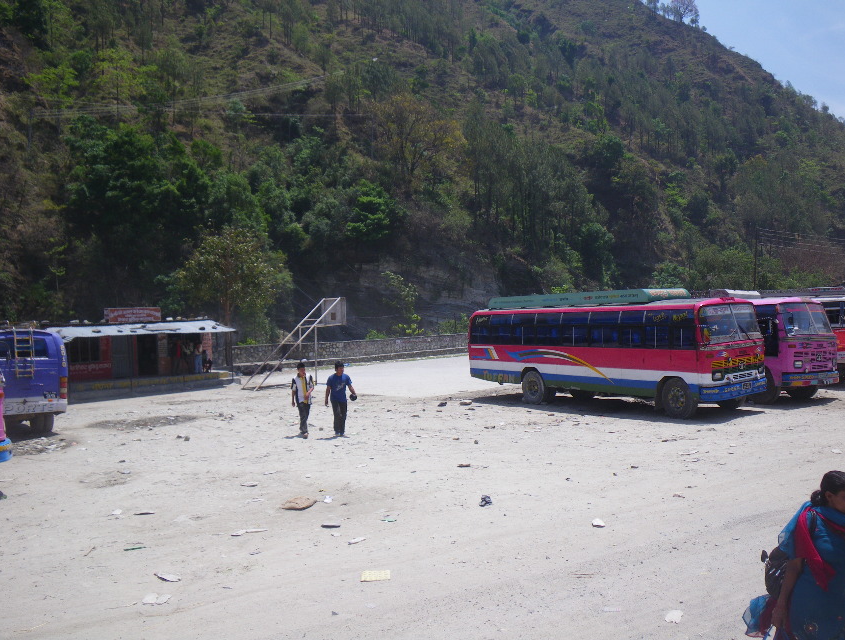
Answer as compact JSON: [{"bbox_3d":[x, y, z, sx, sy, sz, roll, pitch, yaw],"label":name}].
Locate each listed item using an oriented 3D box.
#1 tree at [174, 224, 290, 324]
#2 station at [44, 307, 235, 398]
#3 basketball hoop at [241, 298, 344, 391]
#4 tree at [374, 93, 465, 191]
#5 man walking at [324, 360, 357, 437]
[{"bbox_3d":[-10.681,-1.328,39.000,6.300,7.700,6.000,-1,0,0],"label":"tree"},{"bbox_3d":[-12.200,1.180,29.200,3.800,3.300,8.000,-1,0,44],"label":"station"},{"bbox_3d":[-5.500,0.920,29.600,1.650,3.850,4.500,-1,0,43],"label":"basketball hoop"},{"bbox_3d":[-0.426,-25.349,98.000,12.000,13.000,11.000,-1,0,0],"label":"tree"},{"bbox_3d":[-1.854,1.786,15.600,0.680,1.690,0.380,-1,0,-9],"label":"man walking"}]

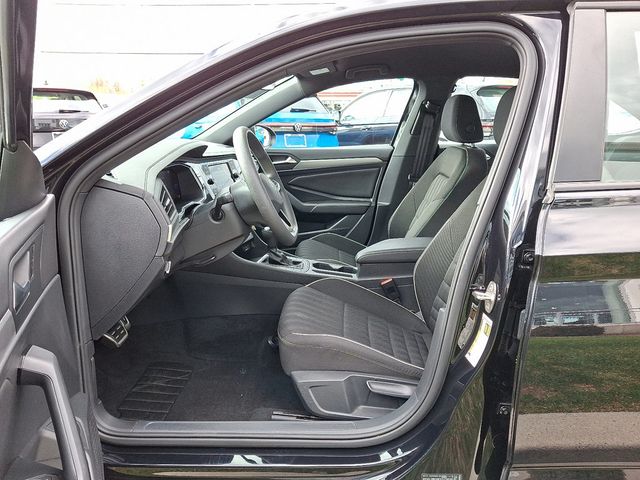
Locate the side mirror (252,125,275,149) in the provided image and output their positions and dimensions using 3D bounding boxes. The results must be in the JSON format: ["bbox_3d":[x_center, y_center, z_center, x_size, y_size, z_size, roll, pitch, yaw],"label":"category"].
[{"bbox_3d":[-0.300,-0.567,2.533,0.140,0.160,0.230,6,15,22],"label":"side mirror"}]

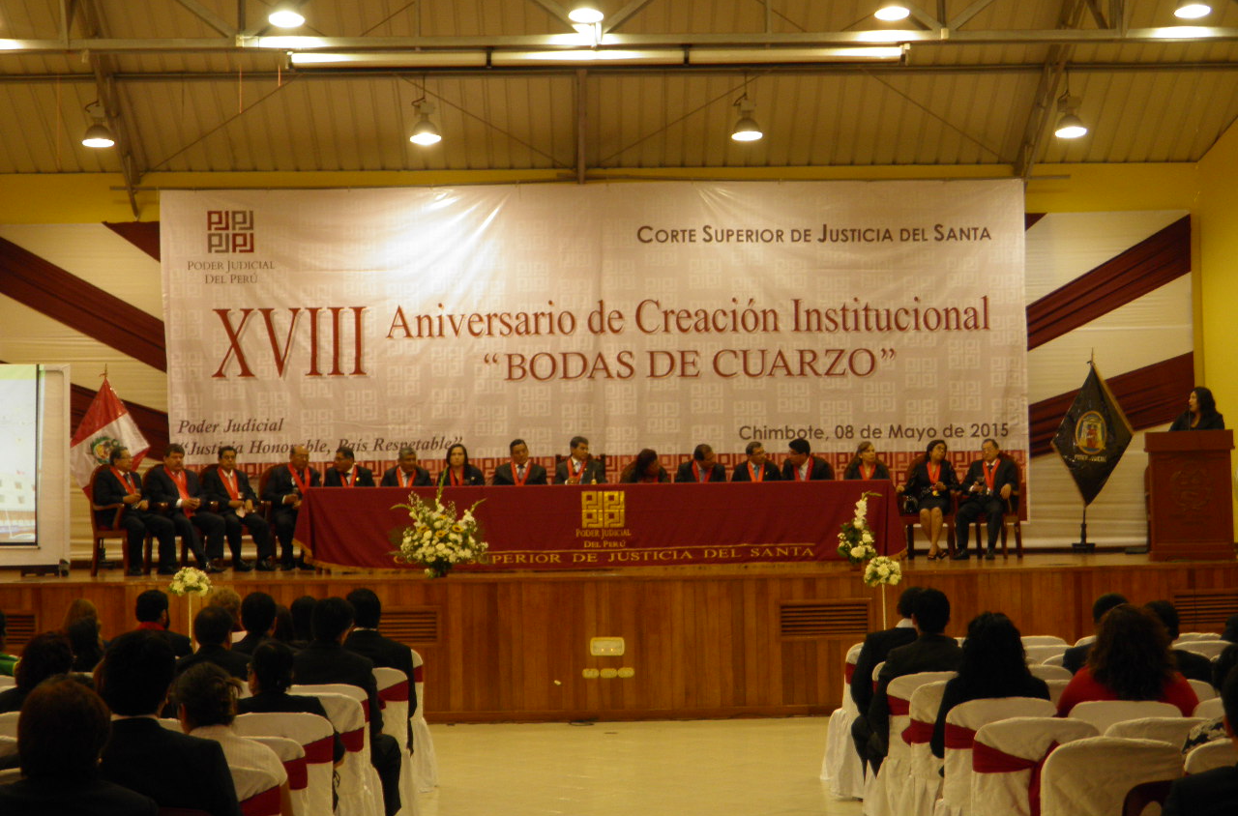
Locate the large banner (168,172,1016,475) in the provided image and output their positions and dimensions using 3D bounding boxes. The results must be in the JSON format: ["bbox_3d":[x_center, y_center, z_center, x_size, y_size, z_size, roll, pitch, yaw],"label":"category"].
[{"bbox_3d":[-0.280,-0.655,25.670,9.950,3.930,0.060,-1,-3,-2],"label":"large banner"}]

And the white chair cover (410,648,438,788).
[{"bbox_3d":[-1.346,1.850,13.228,0.470,0.880,0.570,-1,-3,0],"label":"white chair cover"}]

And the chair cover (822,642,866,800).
[{"bbox_3d":[1.476,1.783,12.793,0.470,0.885,0.580,-1,-3,-5],"label":"chair cover"}]

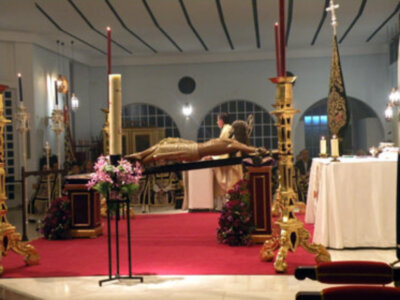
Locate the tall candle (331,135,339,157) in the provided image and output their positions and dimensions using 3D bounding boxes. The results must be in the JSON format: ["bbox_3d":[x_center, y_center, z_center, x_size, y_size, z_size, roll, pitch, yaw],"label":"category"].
[{"bbox_3d":[1.580,-0.048,7.600,0.090,0.245,0.090,-1,0,7],"label":"tall candle"}]

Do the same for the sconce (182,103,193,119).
[{"bbox_3d":[-0.288,-0.912,14.900,0.230,0.370,0.240,-1,0,7],"label":"sconce"}]

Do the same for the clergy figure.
[{"bbox_3d":[0.493,0.212,11.600,0.560,1.740,0.600,-1,0,8],"label":"clergy figure"}]

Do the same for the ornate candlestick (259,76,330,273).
[{"bbox_3d":[0.861,0.216,6.120,0.640,1.760,0.600,-1,0,7],"label":"ornate candlestick"}]

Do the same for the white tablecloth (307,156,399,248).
[{"bbox_3d":[2.080,0.590,8.020,1.200,0.940,2.100,-1,0,8],"label":"white tablecloth"}]

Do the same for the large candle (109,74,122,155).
[{"bbox_3d":[-0.738,-0.311,5.650,0.108,0.700,0.108,-1,0,7],"label":"large candle"}]

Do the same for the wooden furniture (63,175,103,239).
[{"bbox_3d":[-1.521,0.771,8.450,0.440,0.740,0.440,-1,0,7],"label":"wooden furniture"}]

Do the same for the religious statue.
[{"bbox_3d":[-0.040,-0.100,8.150,1.750,0.400,1.400,-8,-1,9],"label":"religious statue"}]

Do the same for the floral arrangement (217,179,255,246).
[{"bbox_3d":[0.420,0.715,7.650,0.450,0.780,0.420,-1,0,7],"label":"floral arrangement"}]

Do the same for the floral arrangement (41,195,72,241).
[{"bbox_3d":[-1.880,0.875,8.450,0.370,0.550,0.370,-1,0,7],"label":"floral arrangement"}]

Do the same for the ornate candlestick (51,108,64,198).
[{"bbox_3d":[-2.179,0.240,10.000,0.200,1.800,0.200,-1,0,7],"label":"ornate candlestick"}]

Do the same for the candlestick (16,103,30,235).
[{"bbox_3d":[-3.100,0.238,11.400,0.230,2.150,0.230,-3,1,-9],"label":"candlestick"}]

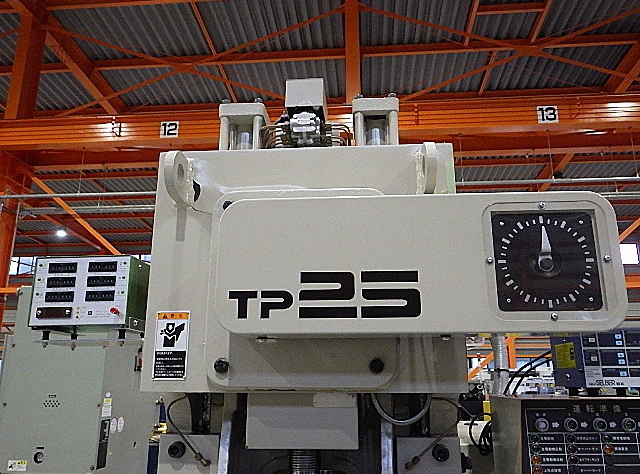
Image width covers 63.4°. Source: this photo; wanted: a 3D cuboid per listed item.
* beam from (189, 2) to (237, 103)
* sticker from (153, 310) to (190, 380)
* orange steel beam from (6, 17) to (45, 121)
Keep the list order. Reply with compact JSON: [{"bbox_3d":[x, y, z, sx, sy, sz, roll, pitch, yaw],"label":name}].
[{"bbox_3d":[-2.044,-3.547,10.217,0.085,0.075,3.099,-1,-19,5],"label":"beam"},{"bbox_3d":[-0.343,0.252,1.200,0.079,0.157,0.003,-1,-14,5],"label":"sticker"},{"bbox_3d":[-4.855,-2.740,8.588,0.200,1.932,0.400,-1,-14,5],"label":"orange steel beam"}]

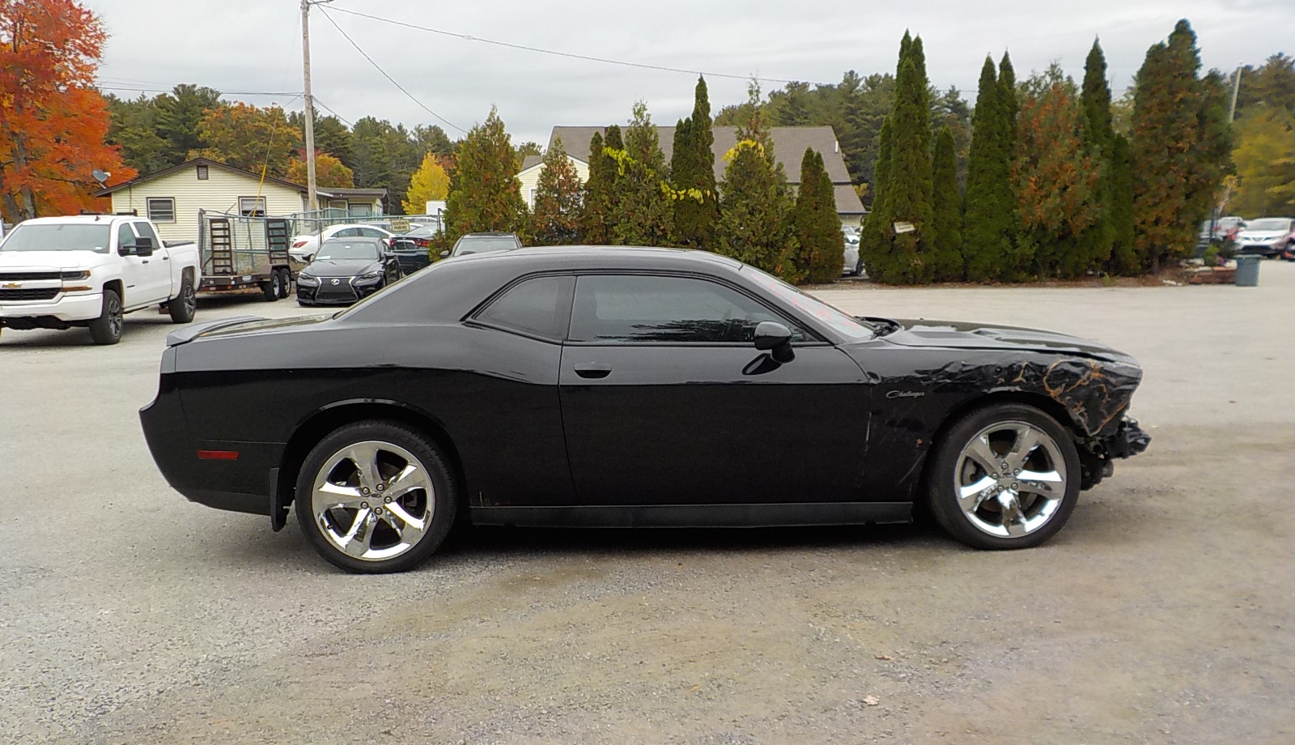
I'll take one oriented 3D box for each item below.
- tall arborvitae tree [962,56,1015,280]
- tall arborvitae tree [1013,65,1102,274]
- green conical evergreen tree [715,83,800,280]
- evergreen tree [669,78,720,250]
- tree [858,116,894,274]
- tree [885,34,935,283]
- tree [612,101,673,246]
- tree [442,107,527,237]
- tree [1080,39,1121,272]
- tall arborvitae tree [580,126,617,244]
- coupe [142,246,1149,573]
[{"bbox_3d":[9.223,-5.472,30.365,1.500,6.001,1.500,-1,7,0],"label":"tall arborvitae tree"},{"bbox_3d":[11.176,-5.405,30.578,2.500,5.771,2.500,-1,7,0],"label":"tall arborvitae tree"},{"bbox_3d":[3.054,-5.170,30.798,2.300,5.434,2.300,-1,7,0],"label":"green conical evergreen tree"},{"bbox_3d":[1.308,-5.316,31.180,1.450,5.667,1.450,-1,7,0],"label":"evergreen tree"},{"bbox_3d":[6.437,-4.863,31.449,1.200,4.610,1.200,0,7,0],"label":"tree"},{"bbox_3d":[6.981,-5.702,30.139,1.400,6.582,1.400,0,7,0],"label":"tree"},{"bbox_3d":[-0.128,-4.621,29.458,1.650,4.859,1.650,0,7,0],"label":"tree"},{"bbox_3d":[-4.587,-4.948,31.621,2.350,4.959,2.350,-1,7,0],"label":"tree"},{"bbox_3d":[12.764,-6.005,31.714,1.350,6.637,1.350,-1,7,0],"label":"tree"},{"bbox_3d":[-1.258,-4.371,29.991,1.100,4.289,1.100,0,7,0],"label":"tall arborvitae tree"},{"bbox_3d":[0.022,0.060,6.053,4.900,1.450,1.930,-2,7,-2],"label":"coupe"}]

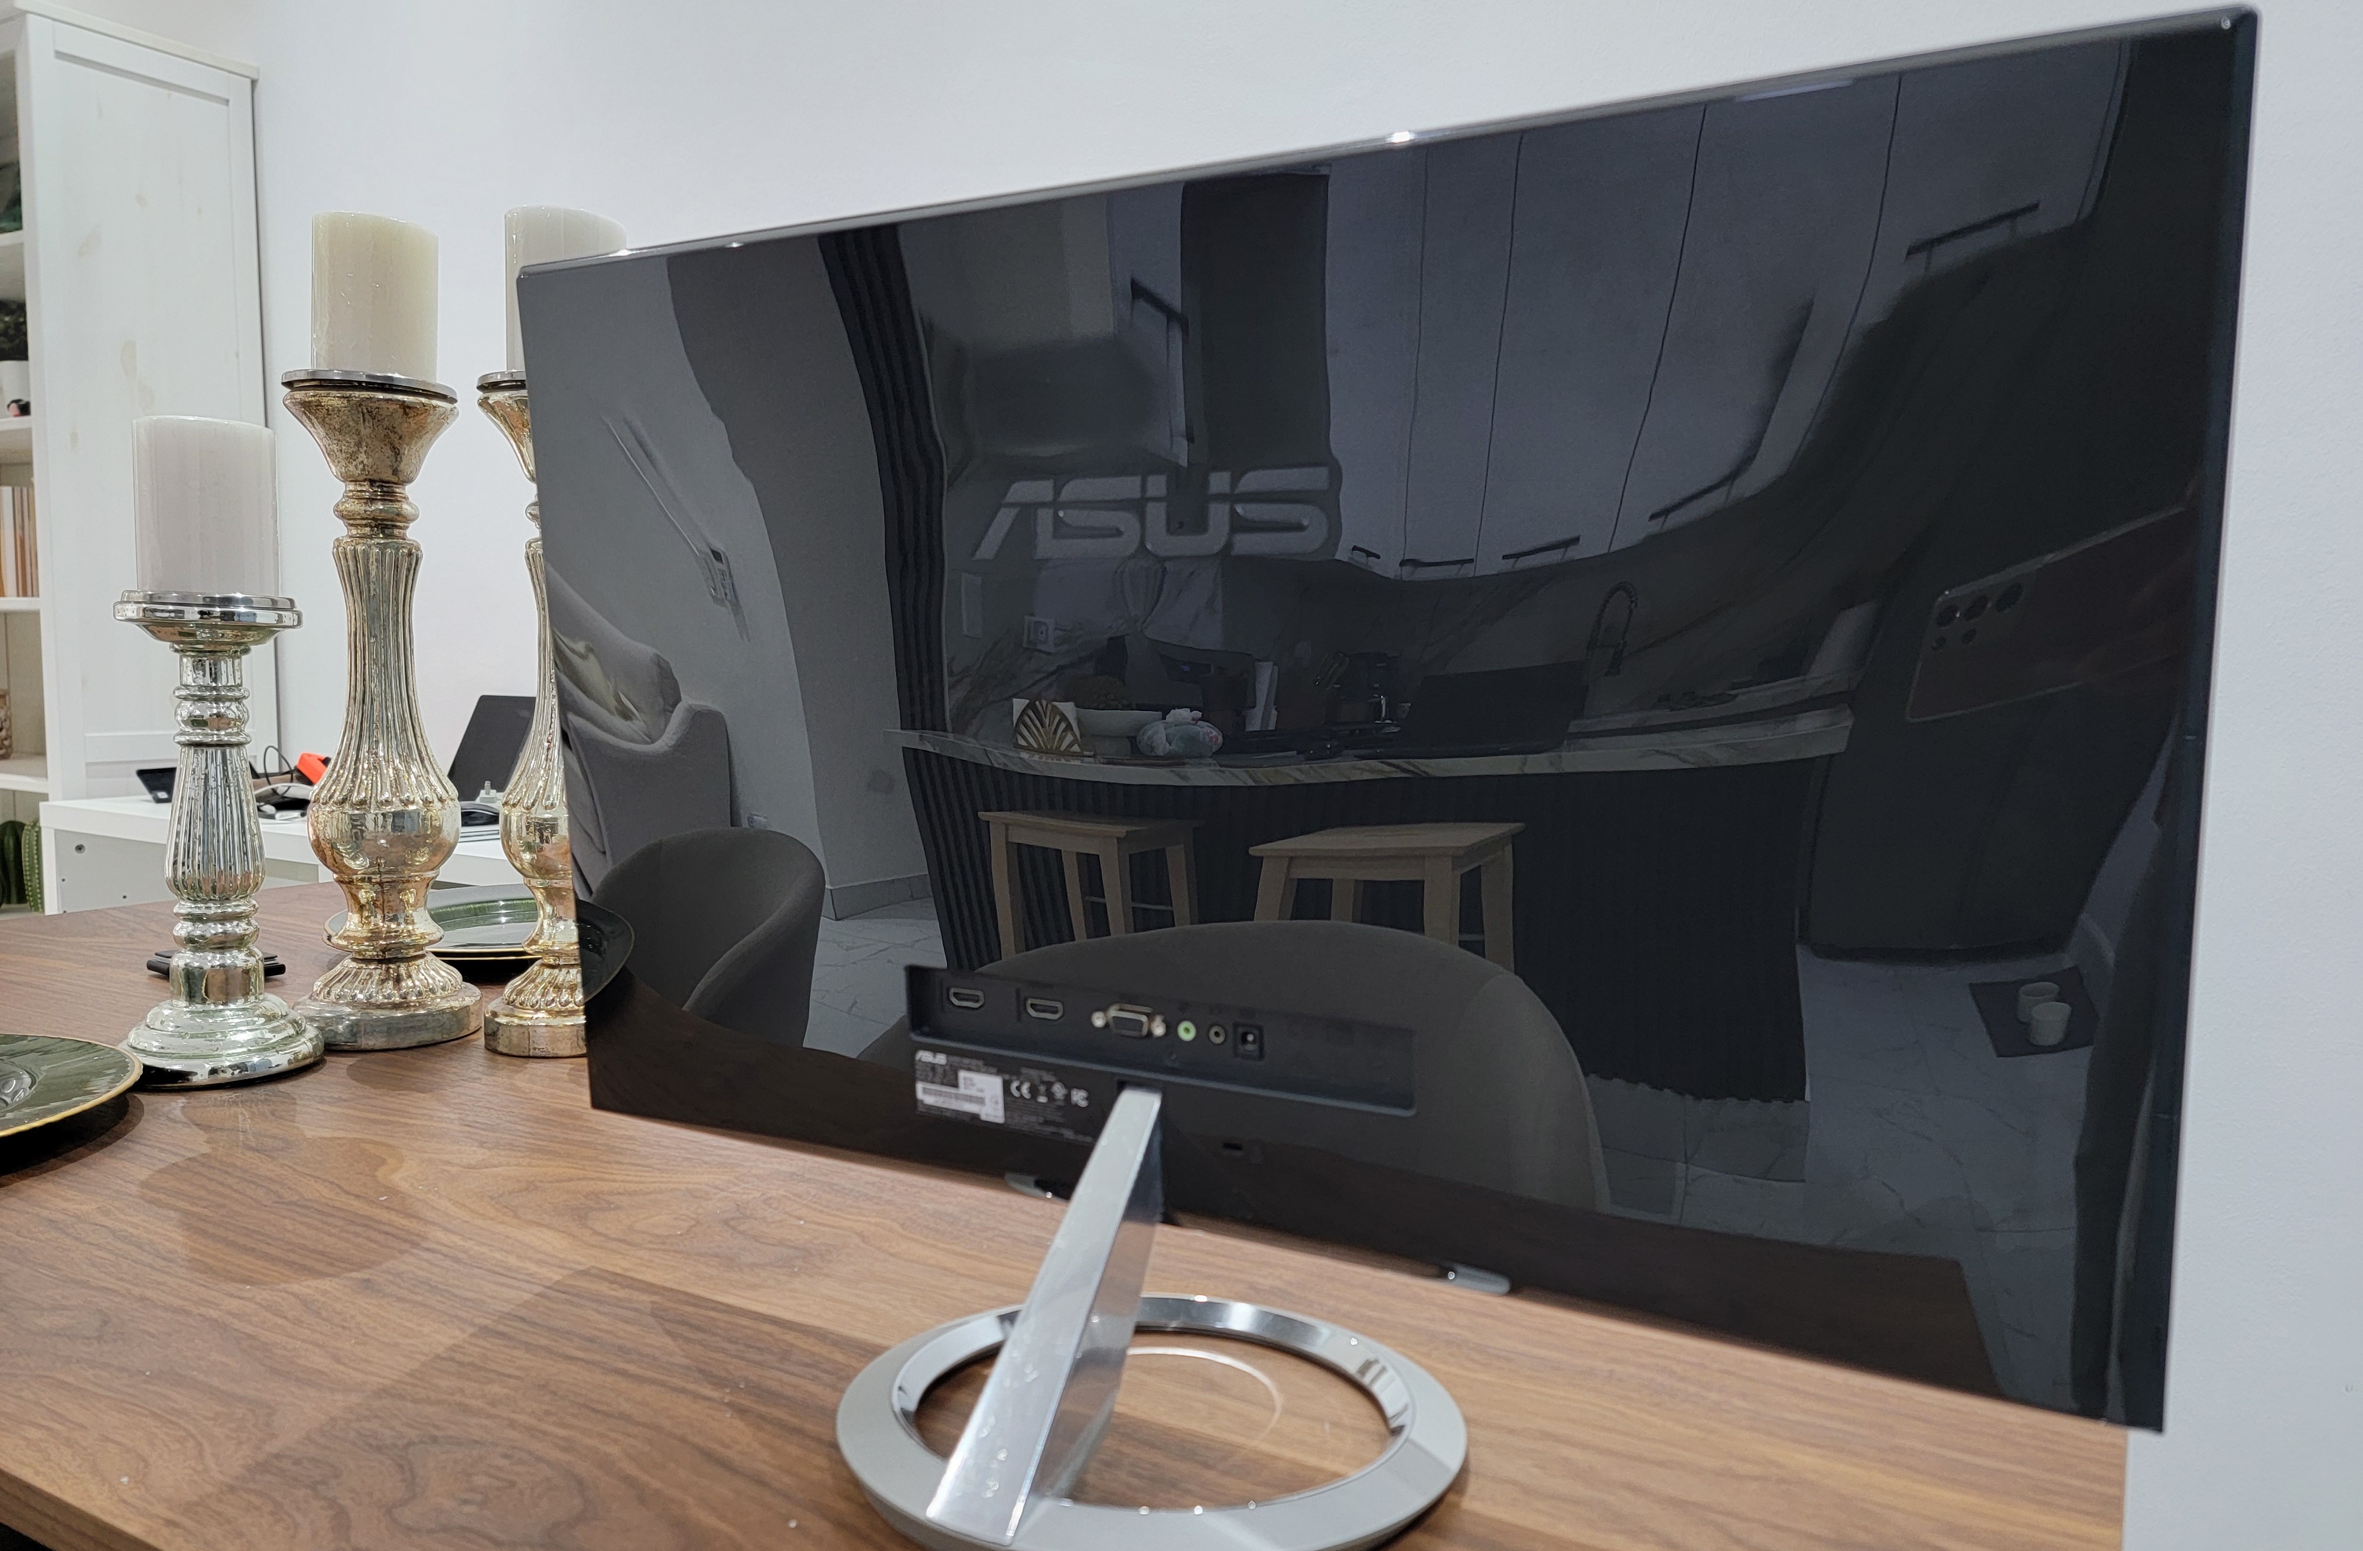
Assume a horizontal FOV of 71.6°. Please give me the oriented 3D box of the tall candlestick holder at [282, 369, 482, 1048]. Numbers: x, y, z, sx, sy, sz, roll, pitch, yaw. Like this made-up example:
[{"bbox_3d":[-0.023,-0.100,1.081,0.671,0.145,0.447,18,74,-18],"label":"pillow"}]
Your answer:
[{"bbox_3d":[-0.570,-0.045,1.168,0.121,0.460,0.121,3,5,29],"label":"tall candlestick holder"}]

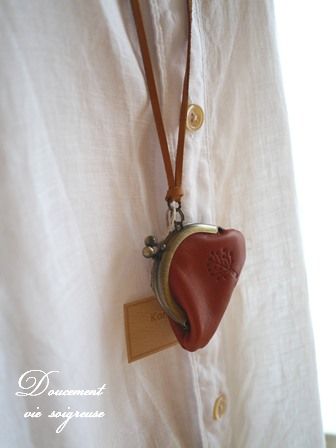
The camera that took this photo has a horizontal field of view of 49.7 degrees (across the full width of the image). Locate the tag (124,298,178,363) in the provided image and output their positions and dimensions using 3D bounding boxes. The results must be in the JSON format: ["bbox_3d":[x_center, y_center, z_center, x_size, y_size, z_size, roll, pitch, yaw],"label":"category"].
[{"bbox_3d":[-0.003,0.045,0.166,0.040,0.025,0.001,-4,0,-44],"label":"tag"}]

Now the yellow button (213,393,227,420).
[{"bbox_3d":[0.025,0.092,0.183,0.003,0.013,0.013,9,7,32],"label":"yellow button"}]

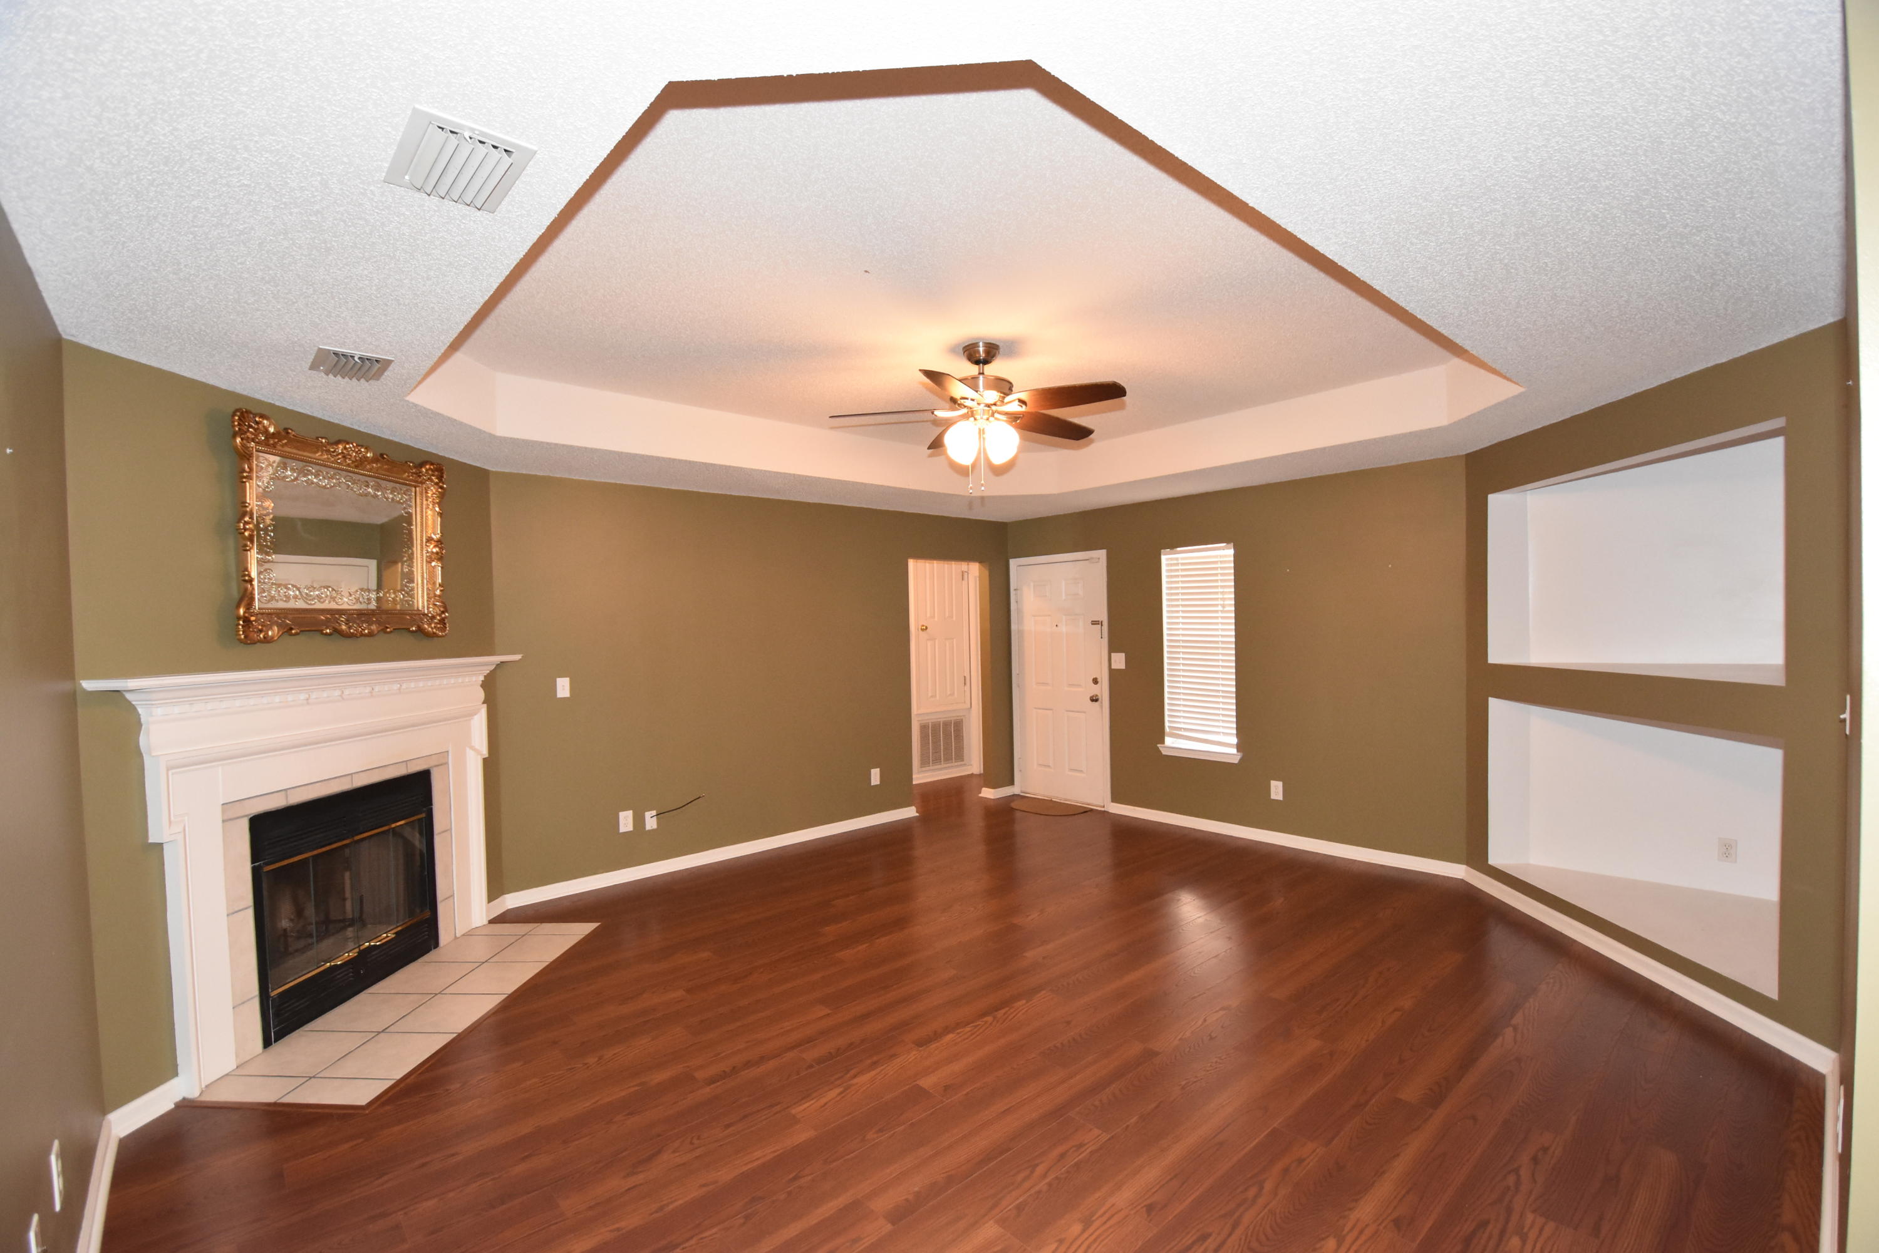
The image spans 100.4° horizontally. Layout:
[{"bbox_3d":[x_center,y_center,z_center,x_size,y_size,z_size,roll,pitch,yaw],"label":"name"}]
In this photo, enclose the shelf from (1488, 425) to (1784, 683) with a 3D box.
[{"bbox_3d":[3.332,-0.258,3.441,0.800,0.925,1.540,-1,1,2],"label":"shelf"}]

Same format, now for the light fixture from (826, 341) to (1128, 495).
[{"bbox_3d":[0.179,-0.905,3.405,1.290,0.655,1.270,-1,1,0],"label":"light fixture"}]

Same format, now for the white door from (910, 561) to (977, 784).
[{"bbox_3d":[0.065,0.415,7.350,0.840,2.070,0.120,-2,1,-41],"label":"white door"}]

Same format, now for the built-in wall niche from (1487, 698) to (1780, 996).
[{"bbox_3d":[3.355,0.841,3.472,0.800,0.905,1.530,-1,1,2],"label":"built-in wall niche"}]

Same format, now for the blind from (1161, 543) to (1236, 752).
[{"bbox_3d":[1.879,0.156,5.651,0.060,1.460,0.565,-2,1,-43],"label":"blind"}]

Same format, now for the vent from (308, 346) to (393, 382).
[{"bbox_3d":[-1.952,-0.855,2.599,0.195,0.030,0.302,-2,1,-43],"label":"vent"}]

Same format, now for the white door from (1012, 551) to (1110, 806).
[{"bbox_3d":[1.004,0.432,6.587,0.080,2.070,1.000,-2,1,-43],"label":"white door"}]

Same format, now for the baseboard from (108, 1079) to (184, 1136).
[{"bbox_3d":[-2.547,1.553,2.522,0.020,0.085,0.225,-1,1,5],"label":"baseboard"}]

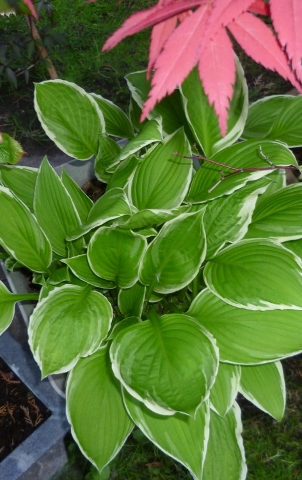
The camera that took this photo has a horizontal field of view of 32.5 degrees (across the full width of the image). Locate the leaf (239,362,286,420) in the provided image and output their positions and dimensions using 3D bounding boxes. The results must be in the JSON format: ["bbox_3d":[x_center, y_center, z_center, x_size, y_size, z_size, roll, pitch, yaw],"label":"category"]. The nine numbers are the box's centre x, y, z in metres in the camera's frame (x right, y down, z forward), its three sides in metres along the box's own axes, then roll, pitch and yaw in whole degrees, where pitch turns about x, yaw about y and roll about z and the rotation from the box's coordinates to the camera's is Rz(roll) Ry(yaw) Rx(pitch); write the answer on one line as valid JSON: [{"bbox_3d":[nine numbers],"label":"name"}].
[{"bbox_3d":[0.184,0.240,0.870,0.085,0.030,0.140,-21,98,-9],"label":"leaf"}]

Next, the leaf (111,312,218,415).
[{"bbox_3d":[0.019,0.161,0.682,0.132,0.042,0.146,-20,96,-14],"label":"leaf"}]

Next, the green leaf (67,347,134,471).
[{"bbox_3d":[-0.068,0.226,0.706,0.098,0.030,0.172,2,81,2],"label":"green leaf"}]

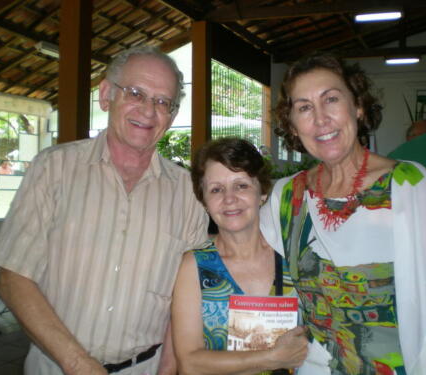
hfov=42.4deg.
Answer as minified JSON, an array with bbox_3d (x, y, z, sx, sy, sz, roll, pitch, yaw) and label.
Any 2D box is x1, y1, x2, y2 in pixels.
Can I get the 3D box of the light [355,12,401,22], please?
[{"bbox_3d":[2.128,-2.193,7.073,0.610,0.090,0.110,2,2,23],"label":"light"}]

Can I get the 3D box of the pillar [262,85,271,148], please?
[{"bbox_3d":[1.106,-0.509,11.305,0.210,3.270,0.210,2,2,23],"label":"pillar"}]

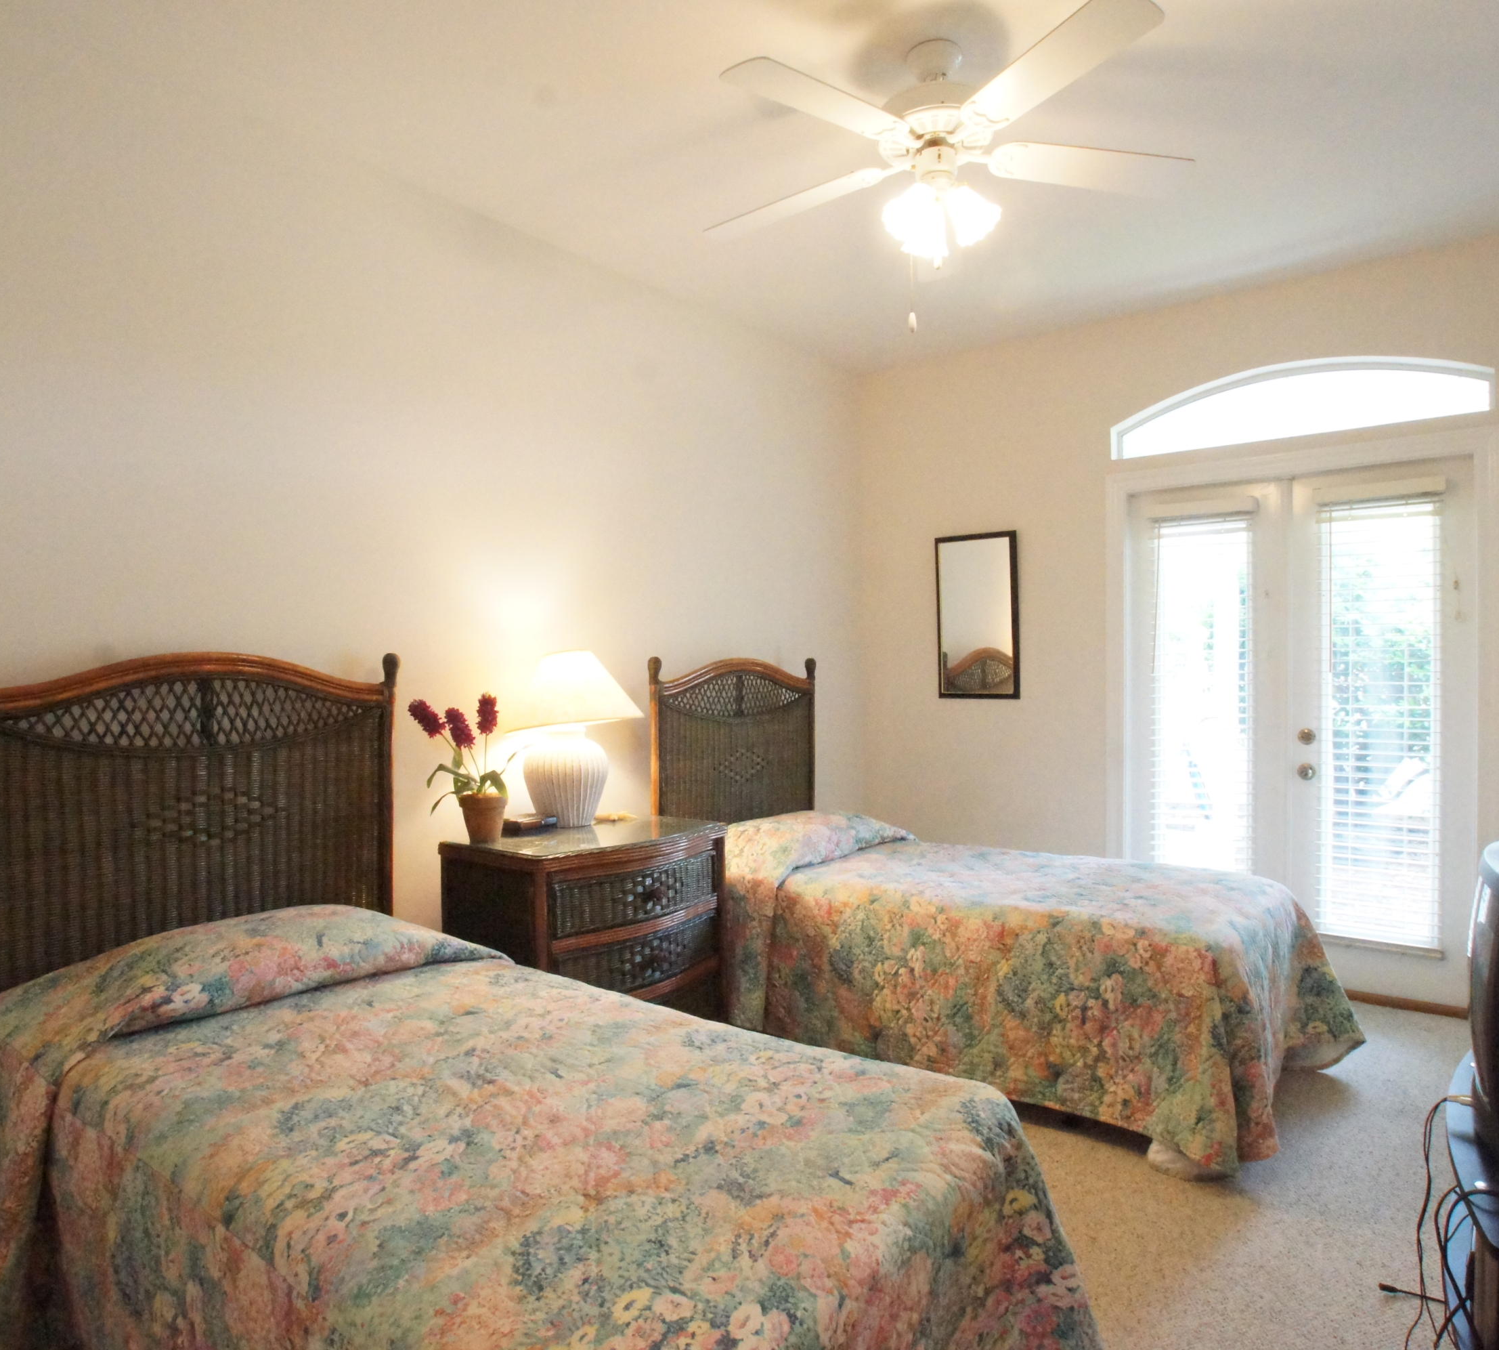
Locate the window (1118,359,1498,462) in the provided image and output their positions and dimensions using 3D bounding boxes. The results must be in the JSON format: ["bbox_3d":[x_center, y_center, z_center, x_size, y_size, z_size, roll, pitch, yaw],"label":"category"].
[{"bbox_3d":[2.106,-1.070,3.556,1.278,0.289,0.090,0,1,36],"label":"window"}]

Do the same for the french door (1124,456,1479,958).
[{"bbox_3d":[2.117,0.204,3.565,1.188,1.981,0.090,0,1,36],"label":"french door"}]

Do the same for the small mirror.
[{"bbox_3d":[1.074,-0.276,4.270,0.401,0.777,0.030,0,1,36],"label":"small mirror"}]

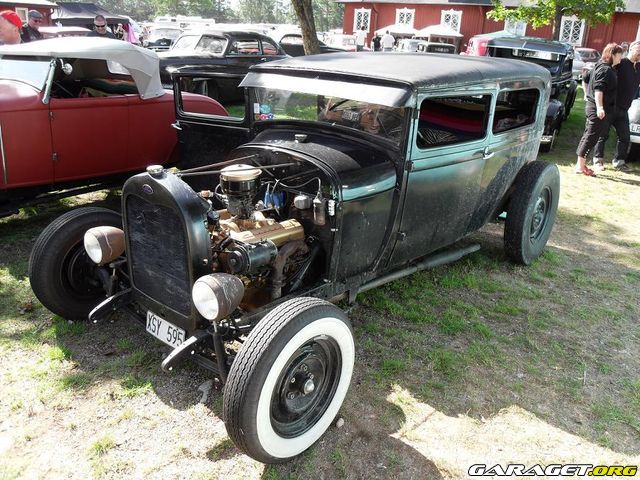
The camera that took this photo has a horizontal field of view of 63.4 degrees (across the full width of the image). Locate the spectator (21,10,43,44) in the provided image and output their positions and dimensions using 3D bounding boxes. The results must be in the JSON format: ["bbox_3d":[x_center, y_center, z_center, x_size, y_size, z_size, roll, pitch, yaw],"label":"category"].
[{"bbox_3d":[-4.128,-2.438,7.665,0.380,1.760,0.520,17,25,32],"label":"spectator"}]

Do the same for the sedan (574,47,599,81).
[{"bbox_3d":[12.641,-8.656,25.465,4.500,1.480,1.780,-11,25,-33],"label":"sedan"}]

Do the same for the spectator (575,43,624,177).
[{"bbox_3d":[3.809,-1.785,7.080,0.500,1.680,0.480,8,21,11],"label":"spectator"}]

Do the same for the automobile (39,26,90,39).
[{"bbox_3d":[-7.872,-5.930,16.260,1.750,1.560,4.500,17,25,32],"label":"automobile"}]

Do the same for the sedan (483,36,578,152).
[{"bbox_3d":[3.828,-2.920,9.749,1.750,1.640,4.650,14,25,25],"label":"sedan"}]

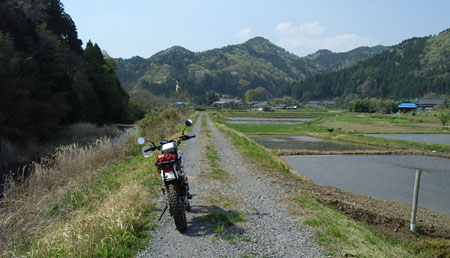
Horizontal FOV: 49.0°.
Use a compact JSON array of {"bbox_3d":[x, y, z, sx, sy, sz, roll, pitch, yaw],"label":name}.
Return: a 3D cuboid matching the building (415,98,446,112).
[{"bbox_3d":[82.397,-9.333,198.000,10.800,5.700,7.200,1,3,14],"label":"building"}]

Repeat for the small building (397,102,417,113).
[{"bbox_3d":[70.616,-8.157,192.000,6.800,3.700,5.000,1,3,14],"label":"small building"}]

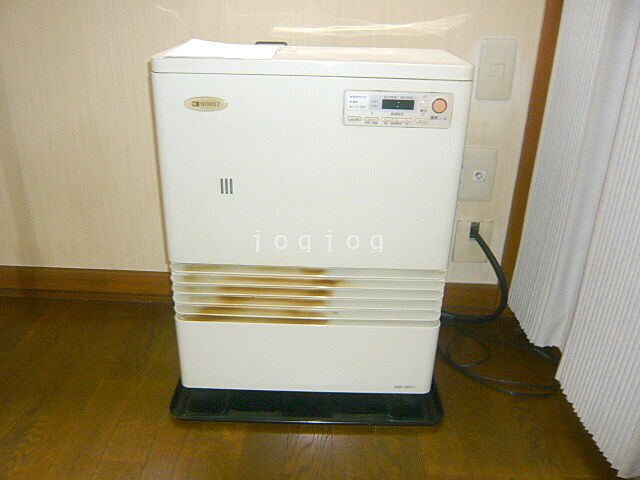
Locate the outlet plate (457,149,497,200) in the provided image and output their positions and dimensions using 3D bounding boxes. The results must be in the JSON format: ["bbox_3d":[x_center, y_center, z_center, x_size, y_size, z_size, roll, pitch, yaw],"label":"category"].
[{"bbox_3d":[0.352,-0.140,1.140,0.070,0.120,0.009,2,23,2],"label":"outlet plate"}]

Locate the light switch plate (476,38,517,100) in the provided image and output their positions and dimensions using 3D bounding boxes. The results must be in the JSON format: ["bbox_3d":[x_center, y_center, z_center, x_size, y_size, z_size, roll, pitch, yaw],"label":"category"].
[{"bbox_3d":[0.362,-0.346,1.053,0.070,0.120,0.009,2,23,2],"label":"light switch plate"}]

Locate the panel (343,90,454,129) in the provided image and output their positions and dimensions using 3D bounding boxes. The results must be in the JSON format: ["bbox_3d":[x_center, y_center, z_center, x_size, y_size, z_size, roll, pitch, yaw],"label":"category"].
[{"bbox_3d":[0.115,-0.191,0.762,0.160,0.051,0.008,1,23,0],"label":"panel"}]

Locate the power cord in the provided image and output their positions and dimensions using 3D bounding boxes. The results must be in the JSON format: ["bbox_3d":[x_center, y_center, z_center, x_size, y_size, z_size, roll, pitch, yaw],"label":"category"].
[{"bbox_3d":[0.383,0.130,1.082,0.265,0.250,0.300,2,23,2],"label":"power cord"}]

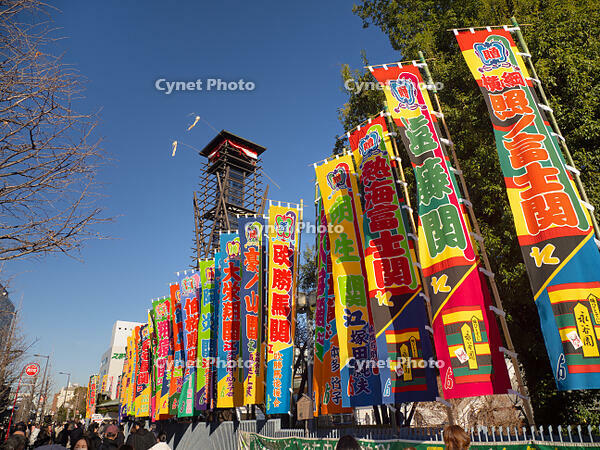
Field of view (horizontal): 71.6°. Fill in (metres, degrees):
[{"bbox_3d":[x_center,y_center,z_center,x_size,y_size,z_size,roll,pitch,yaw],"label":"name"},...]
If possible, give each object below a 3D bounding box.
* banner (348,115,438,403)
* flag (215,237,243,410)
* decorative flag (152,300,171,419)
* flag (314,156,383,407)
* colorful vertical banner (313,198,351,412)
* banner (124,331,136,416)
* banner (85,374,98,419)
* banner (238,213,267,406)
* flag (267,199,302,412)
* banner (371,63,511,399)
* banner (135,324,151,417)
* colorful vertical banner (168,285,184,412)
[{"bbox_3d":[1.570,0.354,7.695,0.920,5.420,0.200,-18,-28,30],"label":"banner"},{"bbox_3d":[-2.109,2.715,12.922,0.900,5.350,0.180,-6,-25,7],"label":"flag"},{"bbox_3d":[-6.401,6.107,19.524,0.900,5.350,0.180,-10,-25,0],"label":"decorative flag"},{"bbox_3d":[0.961,0.899,8.814,0.920,5.420,0.220,-20,-29,32],"label":"flag"},{"bbox_3d":[0.820,1.600,10.000,0.900,5.350,0.200,-5,-25,12],"label":"colorful vertical banner"},{"bbox_3d":[-10.973,9.568,27.105,0.900,5.300,0.100,5,-26,-15],"label":"banner"},{"bbox_3d":[-27.285,22.534,54.711,0.900,5.300,0.100,6,-26,-18],"label":"banner"},{"bbox_3d":[-1.352,2.231,11.964,0.880,5.420,0.250,-13,-25,20],"label":"banner"},{"bbox_3d":[-0.479,1.950,10.843,0.880,5.420,0.250,-6,-24,13],"label":"flag"},{"bbox_3d":[1.980,-0.314,6.335,0.900,5.350,0.200,-4,-24,-7],"label":"banner"},{"bbox_3d":[-9.357,8.688,25.135,0.900,5.300,0.100,4,-25,-14],"label":"banner"},{"bbox_3d":[-5.403,5.289,18.188,0.900,5.420,0.220,-18,-25,25],"label":"colorful vertical banner"}]

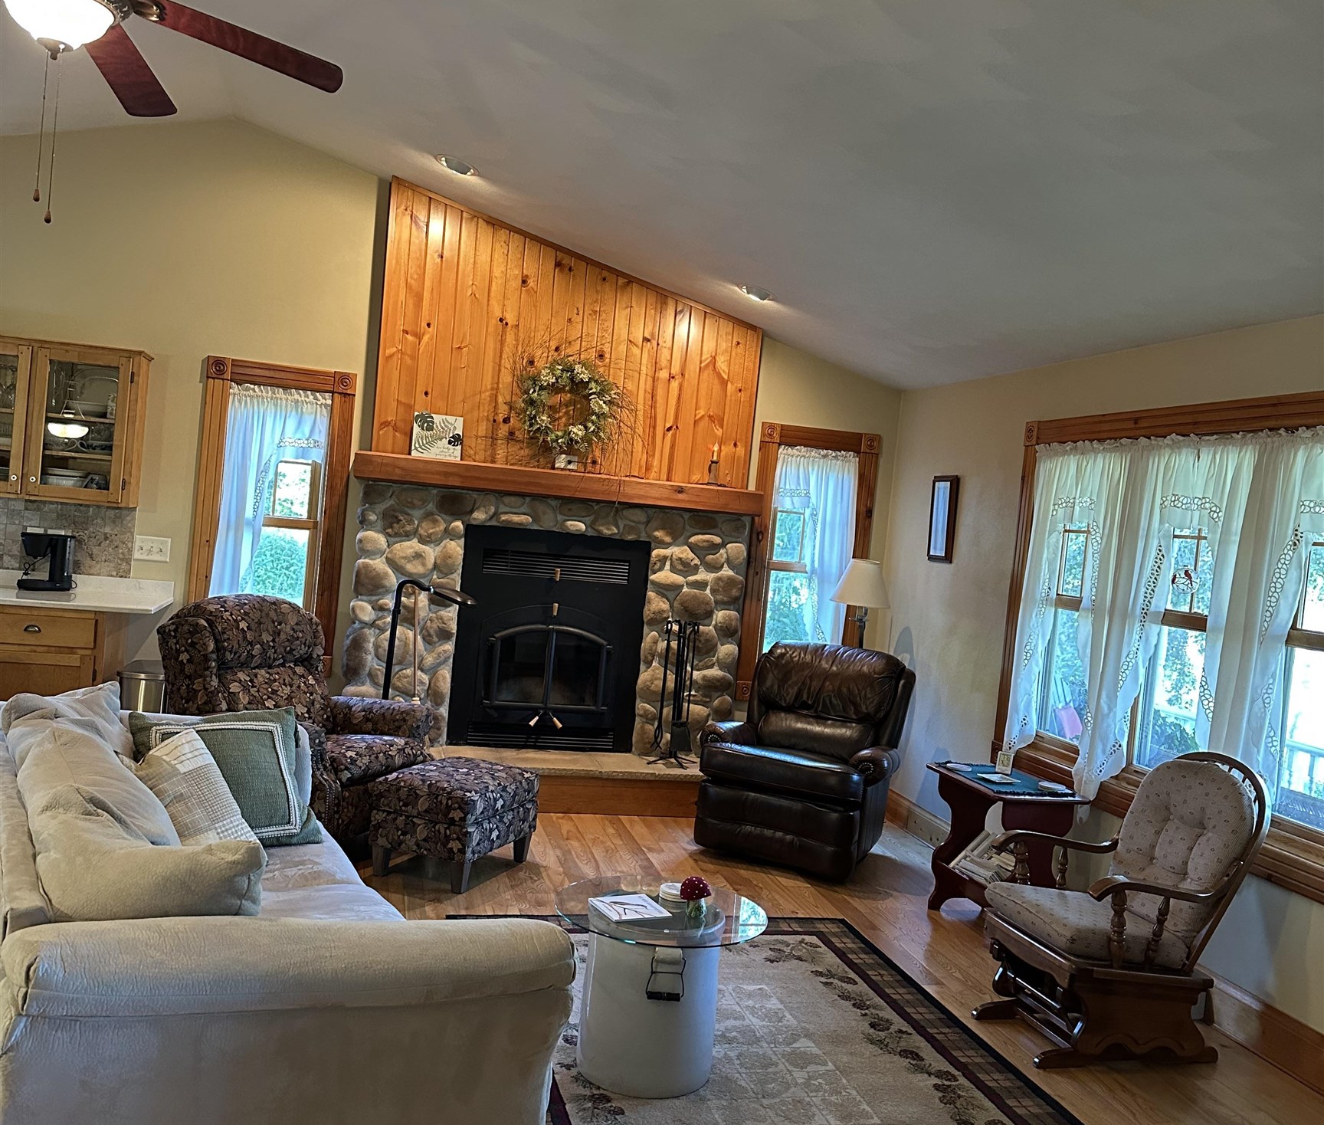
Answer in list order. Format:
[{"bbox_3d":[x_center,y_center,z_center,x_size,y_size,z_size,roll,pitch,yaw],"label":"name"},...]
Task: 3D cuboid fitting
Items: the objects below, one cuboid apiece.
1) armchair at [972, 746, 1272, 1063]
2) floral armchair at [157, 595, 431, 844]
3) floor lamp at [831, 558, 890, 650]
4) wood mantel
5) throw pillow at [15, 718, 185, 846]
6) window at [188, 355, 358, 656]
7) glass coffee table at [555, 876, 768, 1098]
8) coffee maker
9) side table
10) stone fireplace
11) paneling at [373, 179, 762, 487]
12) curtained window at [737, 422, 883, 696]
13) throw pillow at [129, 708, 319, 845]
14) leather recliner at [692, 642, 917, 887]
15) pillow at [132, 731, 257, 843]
[{"bbox_3d":[1.444,1.057,3.924,0.690,0.960,0.640,5,2,-16],"label":"armchair"},{"bbox_3d":[-1.590,0.698,5.321,0.890,1.040,0.810,6,2,24],"label":"floral armchair"},{"bbox_3d":[1.050,0.694,6.661,0.340,1.430,0.340,5,2,-14],"label":"floor lamp"},{"bbox_3d":[-0.519,-0.410,6.552,2.185,0.130,0.180,5,2,-14],"label":"wood mantel"},{"bbox_3d":[-1.360,0.648,2.959,0.190,0.450,0.520,-37,21,-22],"label":"throw pillow"},{"bbox_3d":[-2.005,-0.219,6.277,0.727,1.589,0.120,5,2,-14],"label":"window"},{"bbox_3d":[-0.021,1.201,3.431,0.610,0.445,0.610,5,2,-14],"label":"glass coffee table"},{"bbox_3d":[-2.957,0.000,5.888,0.245,0.285,0.180,4,2,-22],"label":"coffee maker"},{"bbox_3d":[1.399,1.208,5.075,0.435,0.590,0.575,5,2,-14],"label":"side table"},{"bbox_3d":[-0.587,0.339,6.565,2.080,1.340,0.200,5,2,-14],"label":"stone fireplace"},{"bbox_3d":[-0.454,-1.184,6.575,2.058,1.414,0.060,5,2,-14],"label":"paneling"},{"bbox_3d":[0.840,0.013,6.919,0.730,1.540,0.090,5,2,-14],"label":"curtained window"},{"bbox_3d":[-1.322,0.653,3.710,0.470,0.450,0.160,-1,-34,-32],"label":"throw pillow"},{"bbox_3d":[0.760,0.911,5.936,0.860,1.000,0.890,7,3,31],"label":"leather recliner"},{"bbox_3d":[-1.241,0.675,3.269,0.140,0.430,0.430,-29,-1,7],"label":"pillow"}]

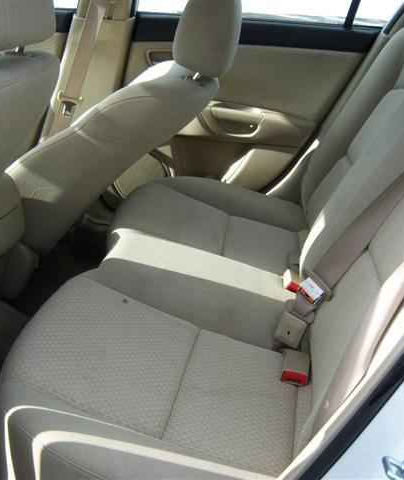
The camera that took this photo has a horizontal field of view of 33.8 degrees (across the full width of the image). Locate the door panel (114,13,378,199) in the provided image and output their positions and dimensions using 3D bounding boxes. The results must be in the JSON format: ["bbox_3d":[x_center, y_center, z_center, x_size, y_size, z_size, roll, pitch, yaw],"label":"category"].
[{"bbox_3d":[0.095,-0.340,2.000,0.750,0.610,0.130,7,22,6],"label":"door panel"}]

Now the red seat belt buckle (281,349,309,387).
[{"bbox_3d":[0.164,0.220,1.150,0.043,0.025,0.062,8,28,7],"label":"red seat belt buckle"}]

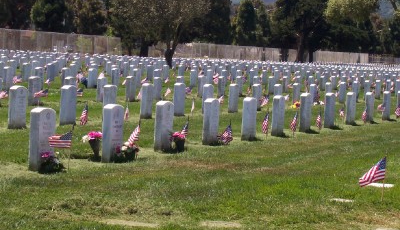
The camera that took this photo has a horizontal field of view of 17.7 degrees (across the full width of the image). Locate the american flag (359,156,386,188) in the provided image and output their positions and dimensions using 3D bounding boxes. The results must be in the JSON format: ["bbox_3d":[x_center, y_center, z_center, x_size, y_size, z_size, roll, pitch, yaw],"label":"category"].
[{"bbox_3d":[1.513,0.504,11.250,0.260,0.265,0.090,2,3,-10],"label":"american flag"}]

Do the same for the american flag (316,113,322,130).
[{"bbox_3d":[1.952,0.090,20.950,0.100,0.290,0.080,2,3,0],"label":"american flag"}]

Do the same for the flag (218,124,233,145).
[{"bbox_3d":[0.328,0.251,16.500,0.180,0.280,0.100,2,3,0],"label":"flag"}]

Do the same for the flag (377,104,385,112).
[{"bbox_3d":[3.575,-0.148,25.400,0.170,0.160,0.090,2,3,0],"label":"flag"}]

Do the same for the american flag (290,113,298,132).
[{"bbox_3d":[1.433,0.099,19.450,0.125,0.300,0.090,2,3,0],"label":"american flag"}]

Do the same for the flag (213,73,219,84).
[{"bbox_3d":[0.520,-1.224,43.000,0.200,0.320,0.100,2,3,0],"label":"flag"}]

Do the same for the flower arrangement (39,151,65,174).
[{"bbox_3d":[-1.436,0.459,12.400,0.250,0.220,0.230,3,3,0],"label":"flower arrangement"}]

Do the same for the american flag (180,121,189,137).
[{"bbox_3d":[-0.181,0.170,15.000,0.110,0.200,0.080,2,3,0],"label":"american flag"}]

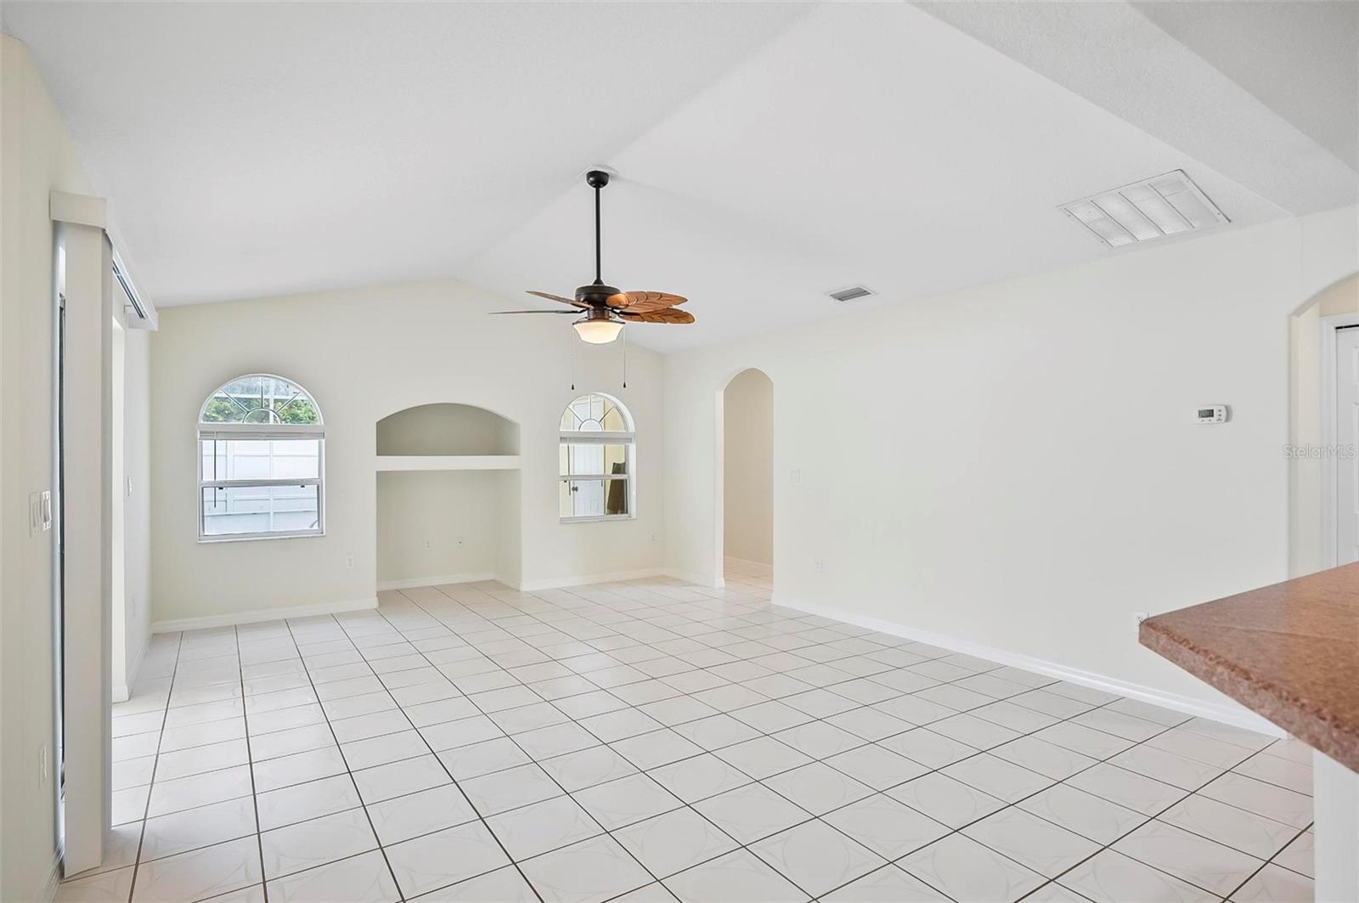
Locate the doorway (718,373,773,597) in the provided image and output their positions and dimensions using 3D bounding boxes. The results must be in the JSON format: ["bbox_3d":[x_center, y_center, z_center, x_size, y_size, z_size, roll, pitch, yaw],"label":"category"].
[{"bbox_3d":[0.647,0.291,6.450,0.130,2.135,0.840,0,0,-34],"label":"doorway"}]

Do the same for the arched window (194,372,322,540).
[{"bbox_3d":[-3.356,0.037,5.493,0.870,1.325,0.110,0,0,-32],"label":"arched window"}]

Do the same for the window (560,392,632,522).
[{"bbox_3d":[-0.865,0.057,7.090,0.865,1.315,0.120,0,0,-32],"label":"window"}]

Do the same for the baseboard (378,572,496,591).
[{"bbox_3d":[-2.506,1.325,6.910,1.280,0.087,0.020,0,0,-32],"label":"baseboard"}]

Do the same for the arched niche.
[{"bbox_3d":[-2.292,-0.201,6.579,1.310,0.485,0.750,0,0,-32],"label":"arched niche"}]

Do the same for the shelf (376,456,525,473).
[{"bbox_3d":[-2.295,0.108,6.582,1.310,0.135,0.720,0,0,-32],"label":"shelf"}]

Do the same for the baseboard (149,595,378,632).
[{"bbox_3d":[-3.291,1.321,5.510,1.550,0.087,0.020,0,0,-33],"label":"baseboard"}]

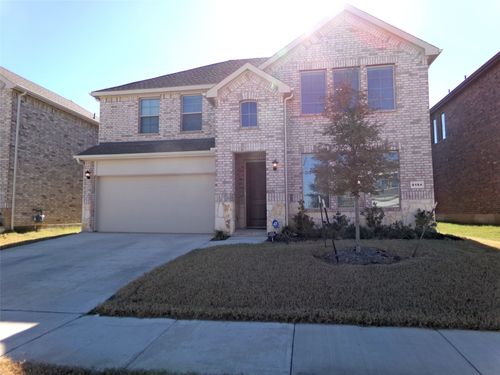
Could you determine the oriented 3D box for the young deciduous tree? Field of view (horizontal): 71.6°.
[{"bbox_3d":[2.432,-0.485,8.146,1.908,3.978,1.813,-1,-4,11],"label":"young deciduous tree"}]

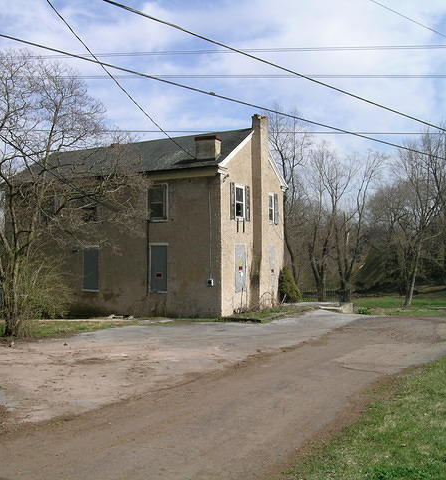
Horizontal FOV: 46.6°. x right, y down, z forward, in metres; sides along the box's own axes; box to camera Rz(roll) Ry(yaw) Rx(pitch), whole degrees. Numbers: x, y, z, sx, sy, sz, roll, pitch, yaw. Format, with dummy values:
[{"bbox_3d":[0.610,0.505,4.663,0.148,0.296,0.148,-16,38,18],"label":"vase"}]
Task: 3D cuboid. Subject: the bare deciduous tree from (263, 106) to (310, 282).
[{"bbox_3d":[5.029,-3.366,41.000,4.356,14.097,4.356,0,-1,0],"label":"bare deciduous tree"}]

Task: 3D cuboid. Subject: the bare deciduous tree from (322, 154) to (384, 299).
[{"bbox_3d":[8.505,-0.887,34.000,4.335,9.983,4.335,0,-1,0],"label":"bare deciduous tree"}]

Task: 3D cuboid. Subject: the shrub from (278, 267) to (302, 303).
[{"bbox_3d":[3.211,2.149,25.000,1.159,1.738,1.159,0,-1,0],"label":"shrub"}]

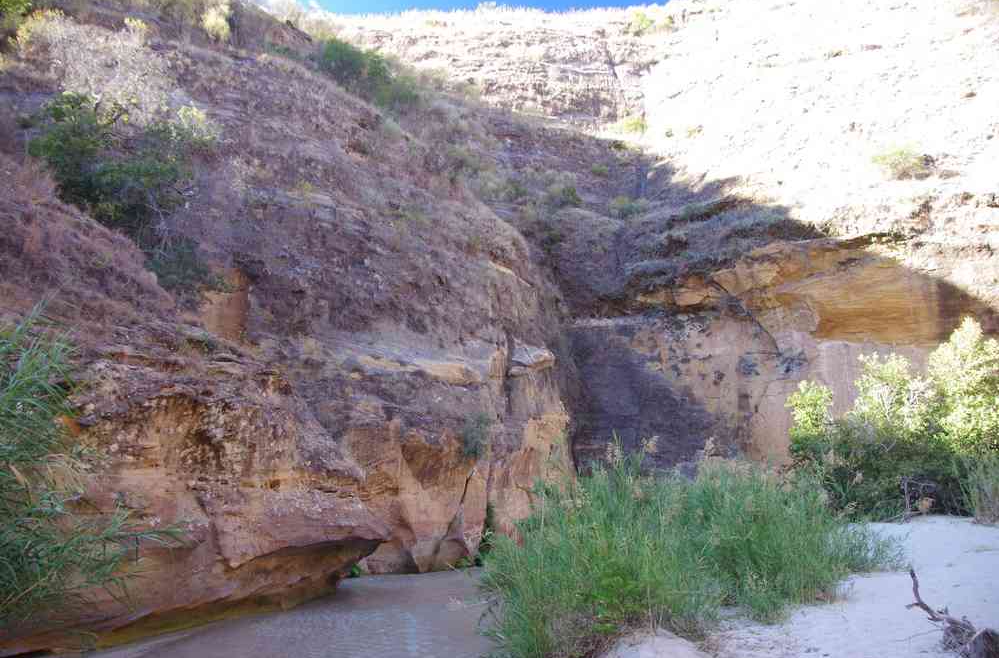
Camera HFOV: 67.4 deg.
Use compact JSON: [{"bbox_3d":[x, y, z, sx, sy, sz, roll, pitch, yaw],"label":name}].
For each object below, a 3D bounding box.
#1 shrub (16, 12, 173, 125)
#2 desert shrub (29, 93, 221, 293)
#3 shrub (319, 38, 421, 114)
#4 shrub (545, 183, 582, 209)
[{"bbox_3d":[-11.536,-7.379,21.500,3.900,2.650,3.100,5,-11,-30],"label":"shrub"},{"bbox_3d":[-8.892,-3.194,18.000,4.010,4.490,3.410,5,-11,-27],"label":"desert shrub"},{"bbox_3d":[-6.687,-13.183,39.000,5.100,3.400,3.700,2,-10,-10],"label":"shrub"},{"bbox_3d":[3.415,-7.066,40.000,2.000,1.400,1.700,-1,-10,5],"label":"shrub"}]

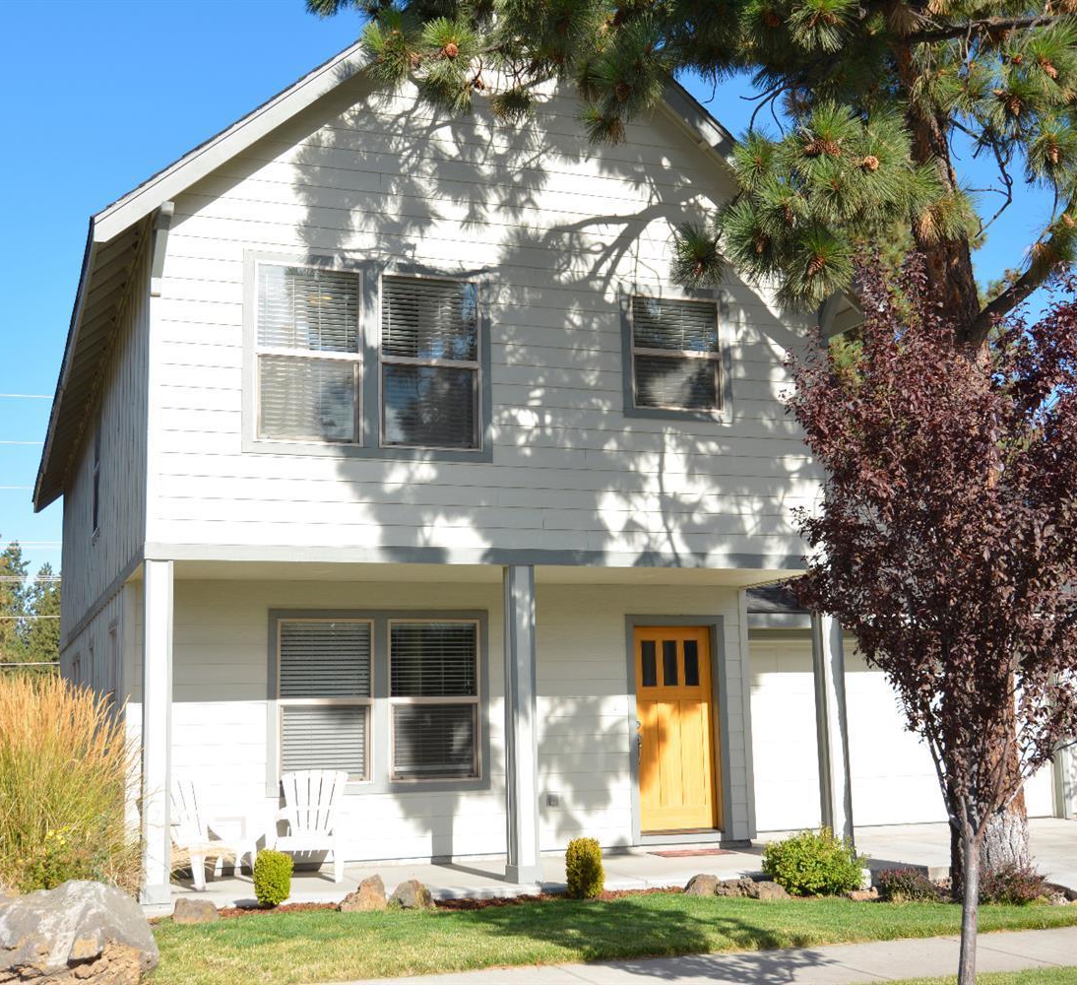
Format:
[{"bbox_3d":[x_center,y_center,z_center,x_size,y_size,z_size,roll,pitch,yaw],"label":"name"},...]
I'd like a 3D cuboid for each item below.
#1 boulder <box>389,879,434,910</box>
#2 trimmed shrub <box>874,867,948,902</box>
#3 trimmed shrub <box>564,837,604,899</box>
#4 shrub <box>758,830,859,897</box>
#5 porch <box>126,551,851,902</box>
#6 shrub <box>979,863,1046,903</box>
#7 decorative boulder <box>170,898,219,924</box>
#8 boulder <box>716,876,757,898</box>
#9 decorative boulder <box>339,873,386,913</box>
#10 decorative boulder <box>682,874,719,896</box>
[{"bbox_3d":[-1.000,3.182,11.742,0.375,0.227,0.300,2,-9,-20],"label":"boulder"},{"bbox_3d":[3.259,3.411,12.918,0.614,0.270,0.553,2,-9,-20],"label":"trimmed shrub"},{"bbox_3d":[0.386,3.138,12.362,0.337,0.486,0.337,-1,-9,0],"label":"trimmed shrub"},{"bbox_3d":[2.401,3.230,12.941,0.906,0.559,0.816,2,-9,-20],"label":"shrub"},{"bbox_3d":[-0.353,2.109,13.413,6.440,2.750,1.600,2,-9,-20],"label":"porch"},{"bbox_3d":[4.129,3.399,12.910,0.631,0.329,0.568,2,-9,-20],"label":"shrub"},{"bbox_3d":[-2.564,3.118,11.049,0.389,0.168,0.311,2,-9,-20],"label":"decorative boulder"},{"bbox_3d":[1.698,3.363,12.640,0.383,0.161,0.306,2,-9,-20],"label":"boulder"},{"bbox_3d":[-1.388,3.138,11.614,0.409,0.277,0.307,2,-9,-20],"label":"decorative boulder"},{"bbox_3d":[1.387,3.338,12.597,0.341,0.173,0.272,2,-9,-20],"label":"decorative boulder"}]

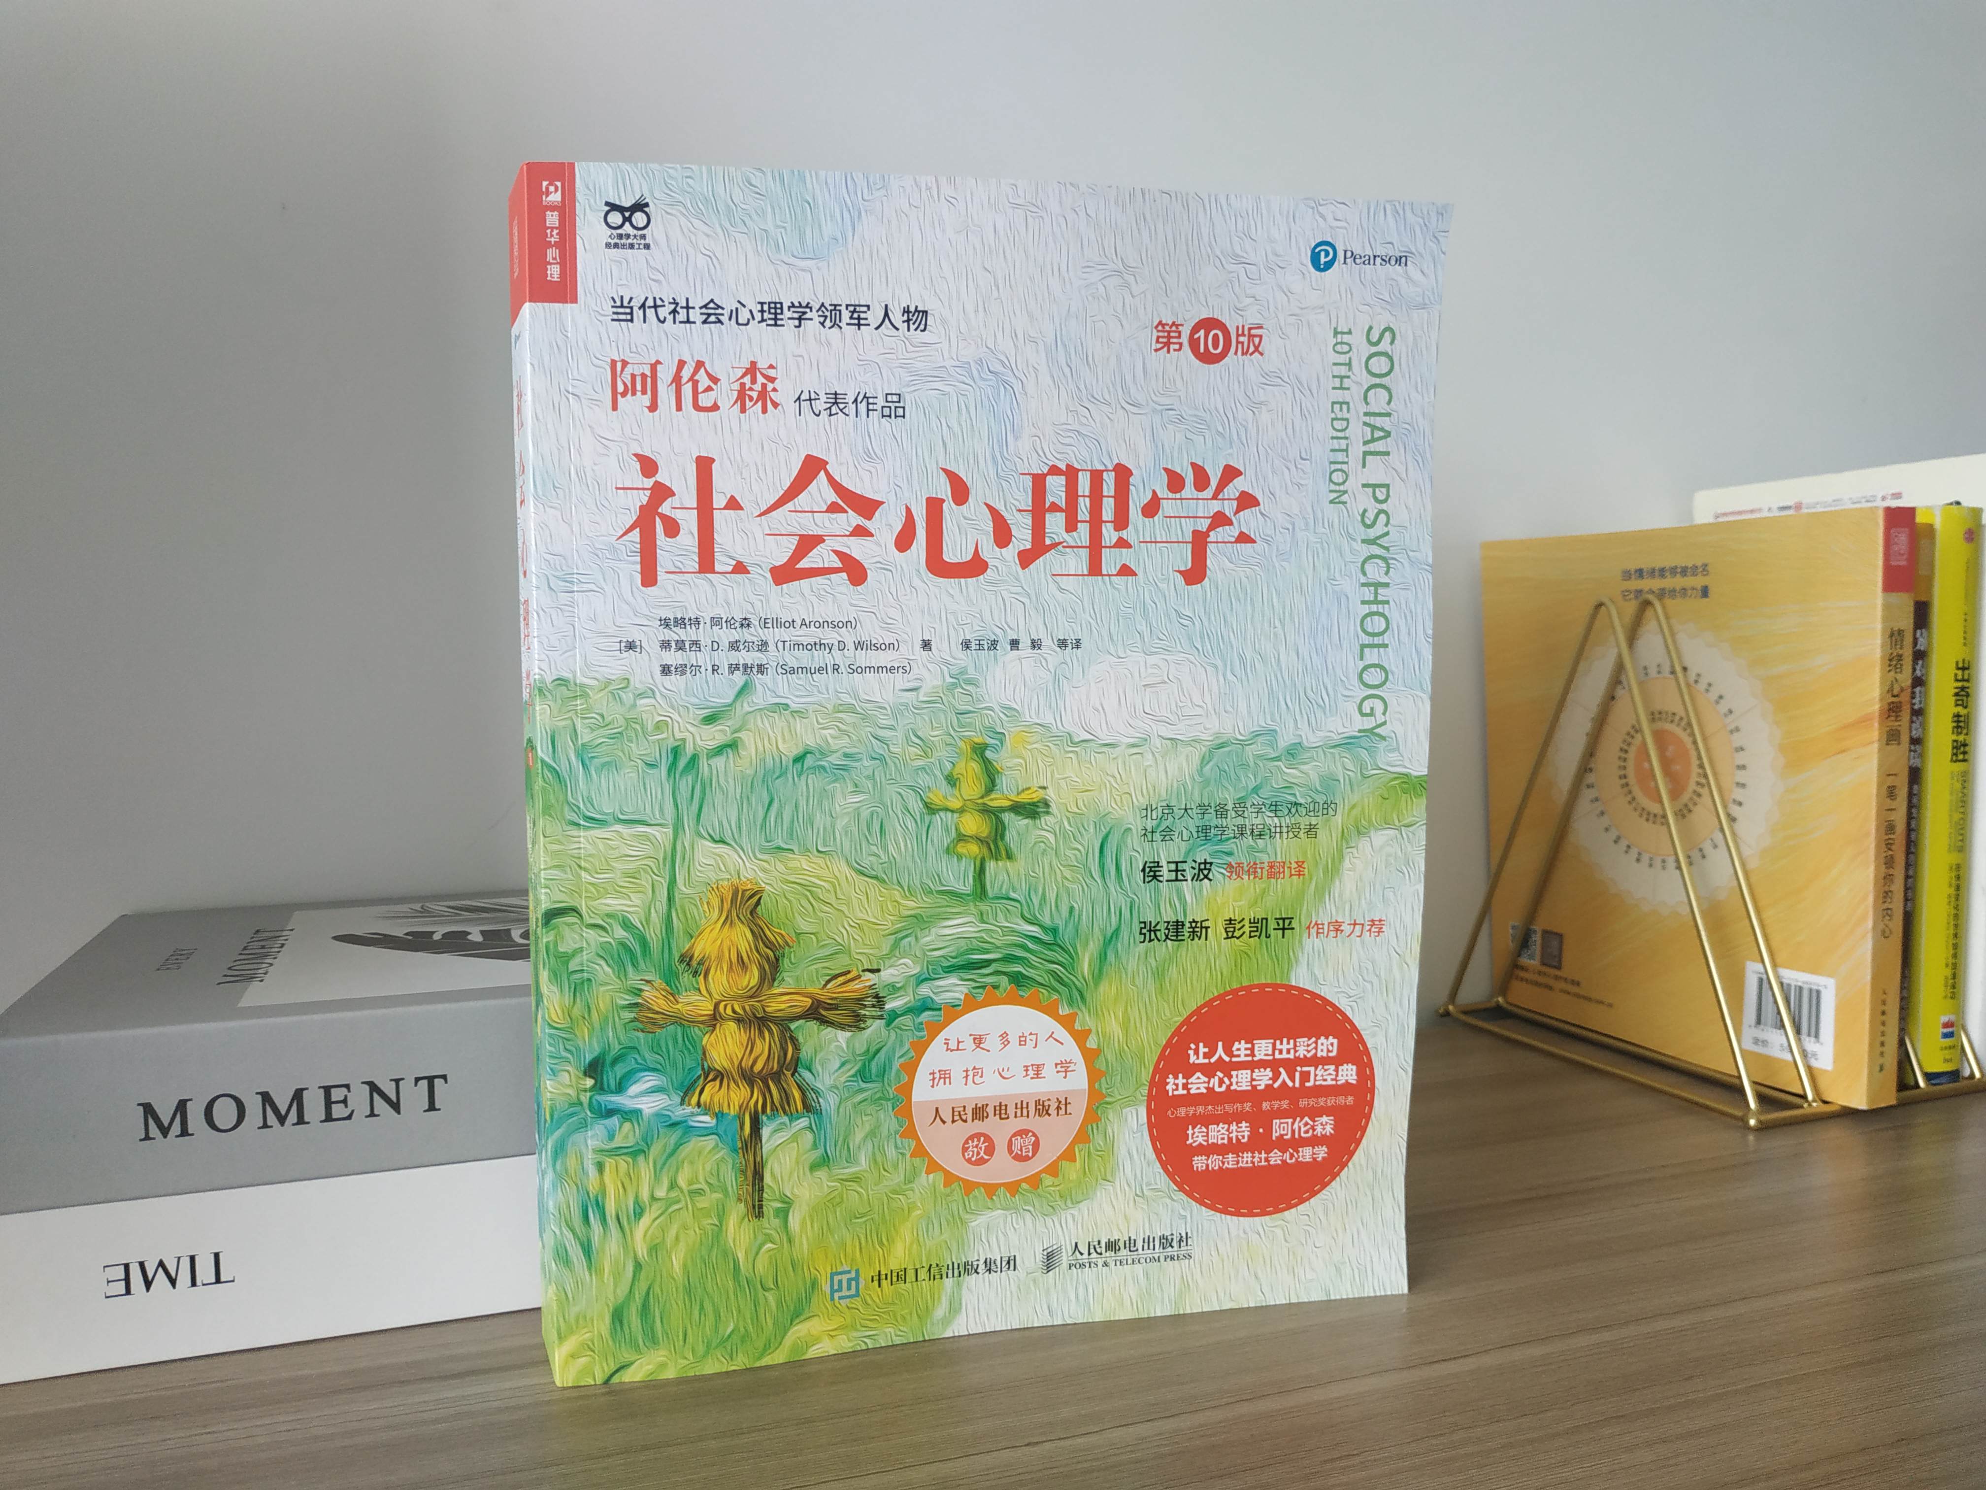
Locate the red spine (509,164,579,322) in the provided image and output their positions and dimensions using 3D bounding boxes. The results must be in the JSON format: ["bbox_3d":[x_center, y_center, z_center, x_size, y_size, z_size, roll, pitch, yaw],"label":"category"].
[{"bbox_3d":[-0.099,-0.110,0.305,0.019,0.029,0.024,-1,4,-6],"label":"red spine"}]

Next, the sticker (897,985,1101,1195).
[{"bbox_3d":[0.002,0.083,0.329,0.051,0.051,0.002,-1,6,-11],"label":"sticker"}]

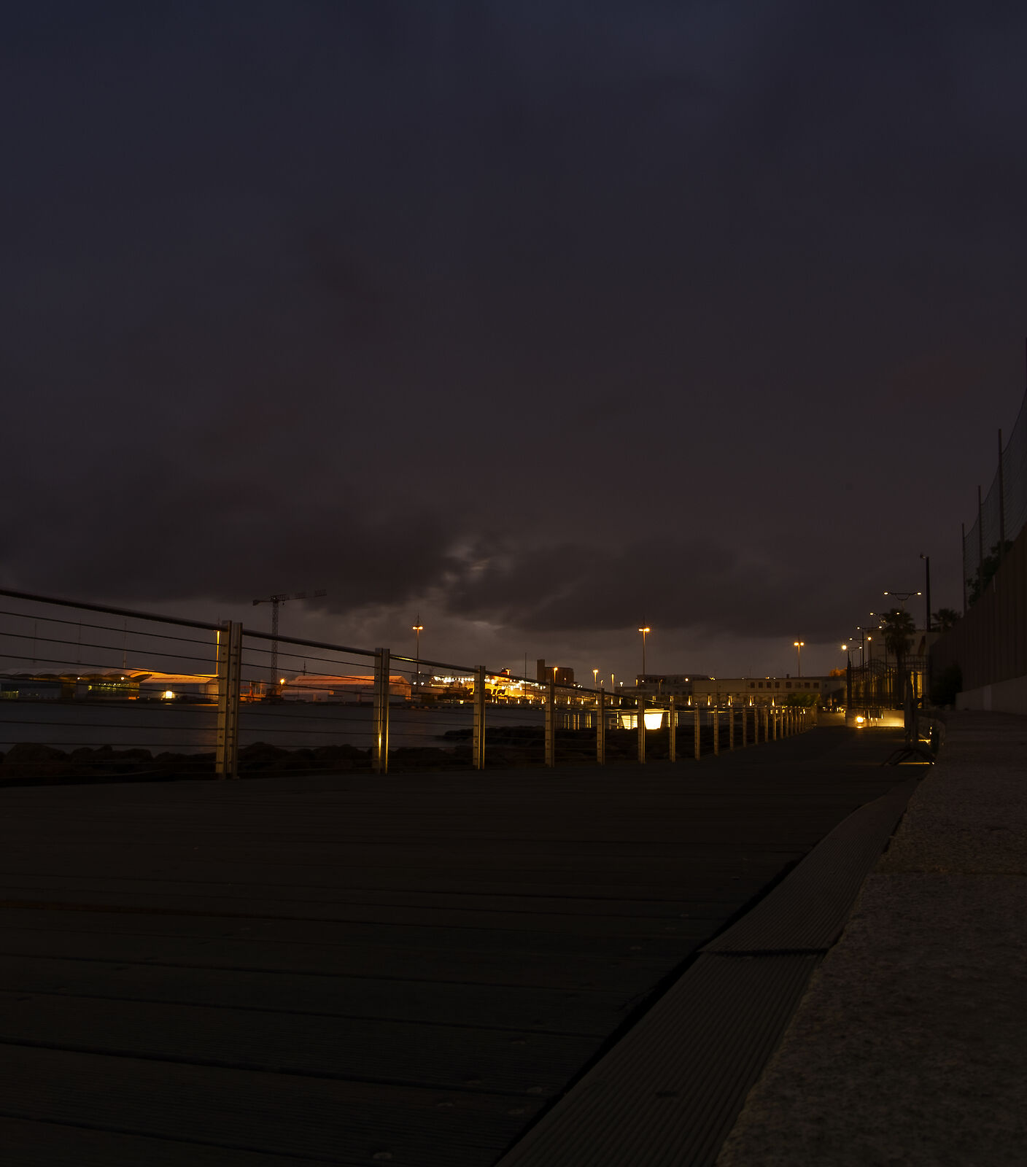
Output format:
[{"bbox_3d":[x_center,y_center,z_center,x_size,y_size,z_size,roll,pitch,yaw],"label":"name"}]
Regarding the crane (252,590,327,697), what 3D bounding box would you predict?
[{"bbox_3d":[-95.995,25.895,496.924,40.000,46.500,5.000,-4,-8,40],"label":"crane"}]

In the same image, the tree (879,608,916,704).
[{"bbox_3d":[30.297,6.095,92.000,2.800,8.200,2.800,-2,-6,18],"label":"tree"}]

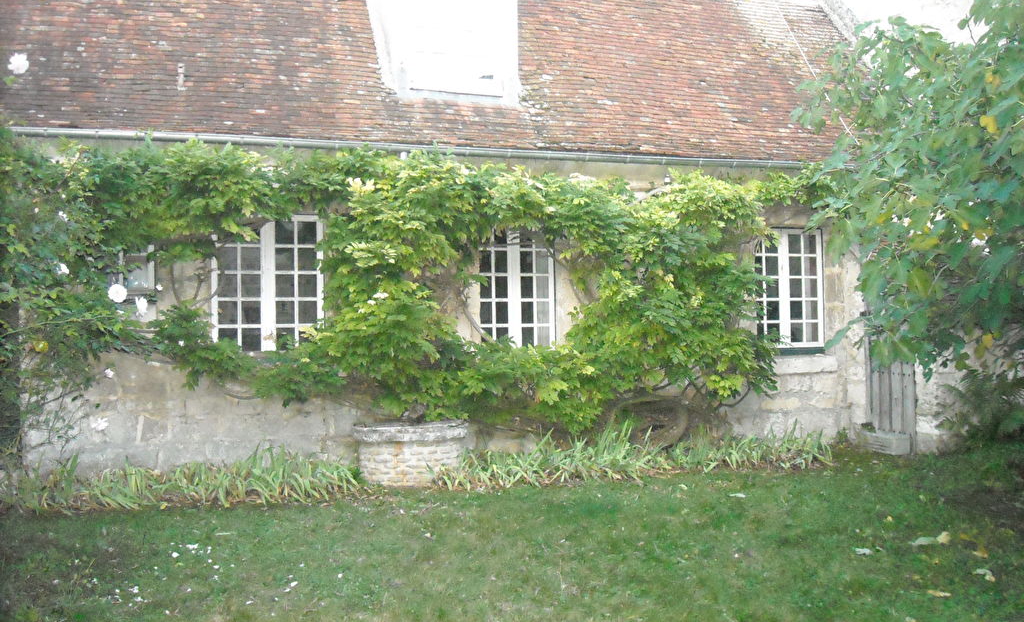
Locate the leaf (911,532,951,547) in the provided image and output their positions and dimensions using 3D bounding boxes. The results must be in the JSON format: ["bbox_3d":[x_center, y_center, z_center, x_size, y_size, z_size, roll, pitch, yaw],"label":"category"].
[{"bbox_3d":[2.688,1.471,6.650,0.230,0.060,0.150,-1,-2,10],"label":"leaf"}]

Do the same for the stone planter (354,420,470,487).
[{"bbox_3d":[-0.948,1.333,9.750,1.070,0.520,1.020,0,-2,-17],"label":"stone planter"}]

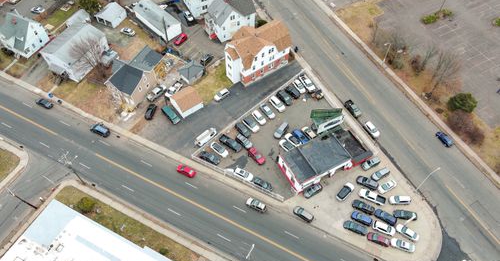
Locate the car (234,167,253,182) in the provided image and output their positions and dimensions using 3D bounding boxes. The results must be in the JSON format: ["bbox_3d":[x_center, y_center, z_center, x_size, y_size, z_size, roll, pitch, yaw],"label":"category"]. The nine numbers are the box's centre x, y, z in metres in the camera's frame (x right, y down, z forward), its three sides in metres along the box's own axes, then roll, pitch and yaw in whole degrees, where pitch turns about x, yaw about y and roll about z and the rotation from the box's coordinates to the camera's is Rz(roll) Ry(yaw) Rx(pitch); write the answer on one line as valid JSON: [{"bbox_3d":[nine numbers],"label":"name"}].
[{"bbox_3d":[-1.393,10.049,91.947,4.641,1.600,1.838,26,58,17],"label":"car"}]

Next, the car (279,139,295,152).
[{"bbox_3d":[8.883,3.896,95.903,4.650,1.500,1.820,38,65,21],"label":"car"}]

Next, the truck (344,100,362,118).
[{"bbox_3d":[25.863,-5.675,101.683,1.950,1.800,5.250,-29,62,-17],"label":"truck"}]

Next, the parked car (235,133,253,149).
[{"bbox_3d":[-1.476,2.443,97.395,1.838,1.600,4.743,-36,62,-23],"label":"parked car"}]

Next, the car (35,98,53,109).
[{"bbox_3d":[-52.932,-7.058,103.700,4.590,1.450,1.818,20,57,13],"label":"car"}]

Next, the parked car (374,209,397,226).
[{"bbox_3d":[29.199,18.616,86.360,4.700,1.650,1.900,26,61,16],"label":"parked car"}]

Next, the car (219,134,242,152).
[{"bbox_3d":[-4.761,2.925,96.396,5.800,1.850,2.000,32,63,19],"label":"car"}]

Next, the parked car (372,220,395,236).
[{"bbox_3d":[28.570,20.801,85.510,4.500,1.600,1.800,19,57,12],"label":"parked car"}]

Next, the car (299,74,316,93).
[{"bbox_3d":[15.474,-13.047,108.531,1.970,1.850,5.610,-23,58,-16],"label":"car"}]

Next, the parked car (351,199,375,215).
[{"bbox_3d":[24.745,16.671,87.618,4.896,1.420,1.838,23,57,15],"label":"parked car"}]

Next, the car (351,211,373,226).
[{"bbox_3d":[24.196,18.810,86.978,4.400,1.430,1.750,24,59,16],"label":"car"}]

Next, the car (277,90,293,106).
[{"bbox_3d":[9.057,-8.515,105.874,1.800,1.470,4.550,-32,61,-20],"label":"car"}]

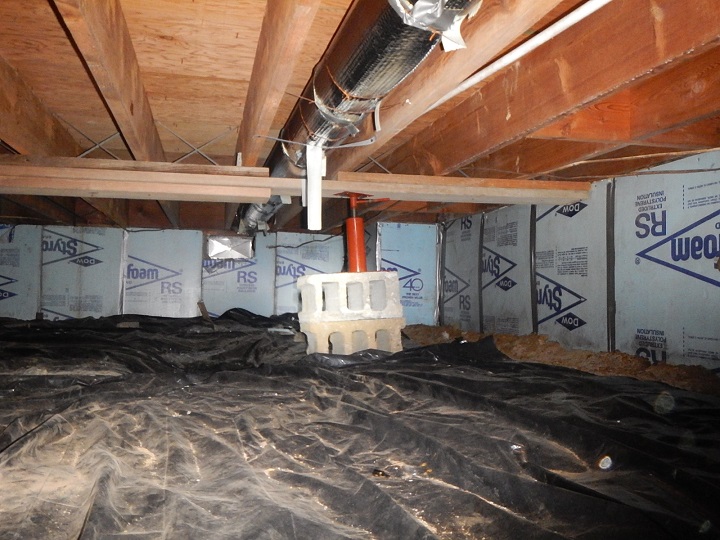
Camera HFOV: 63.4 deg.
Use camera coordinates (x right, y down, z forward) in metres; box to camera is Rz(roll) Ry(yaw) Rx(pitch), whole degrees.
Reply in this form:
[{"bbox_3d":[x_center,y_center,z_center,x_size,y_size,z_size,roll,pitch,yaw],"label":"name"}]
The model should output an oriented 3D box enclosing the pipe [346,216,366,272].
[{"bbox_3d":[-0.013,-0.105,2.470,0.075,0.232,0.075,-5,-2,0],"label":"pipe"}]

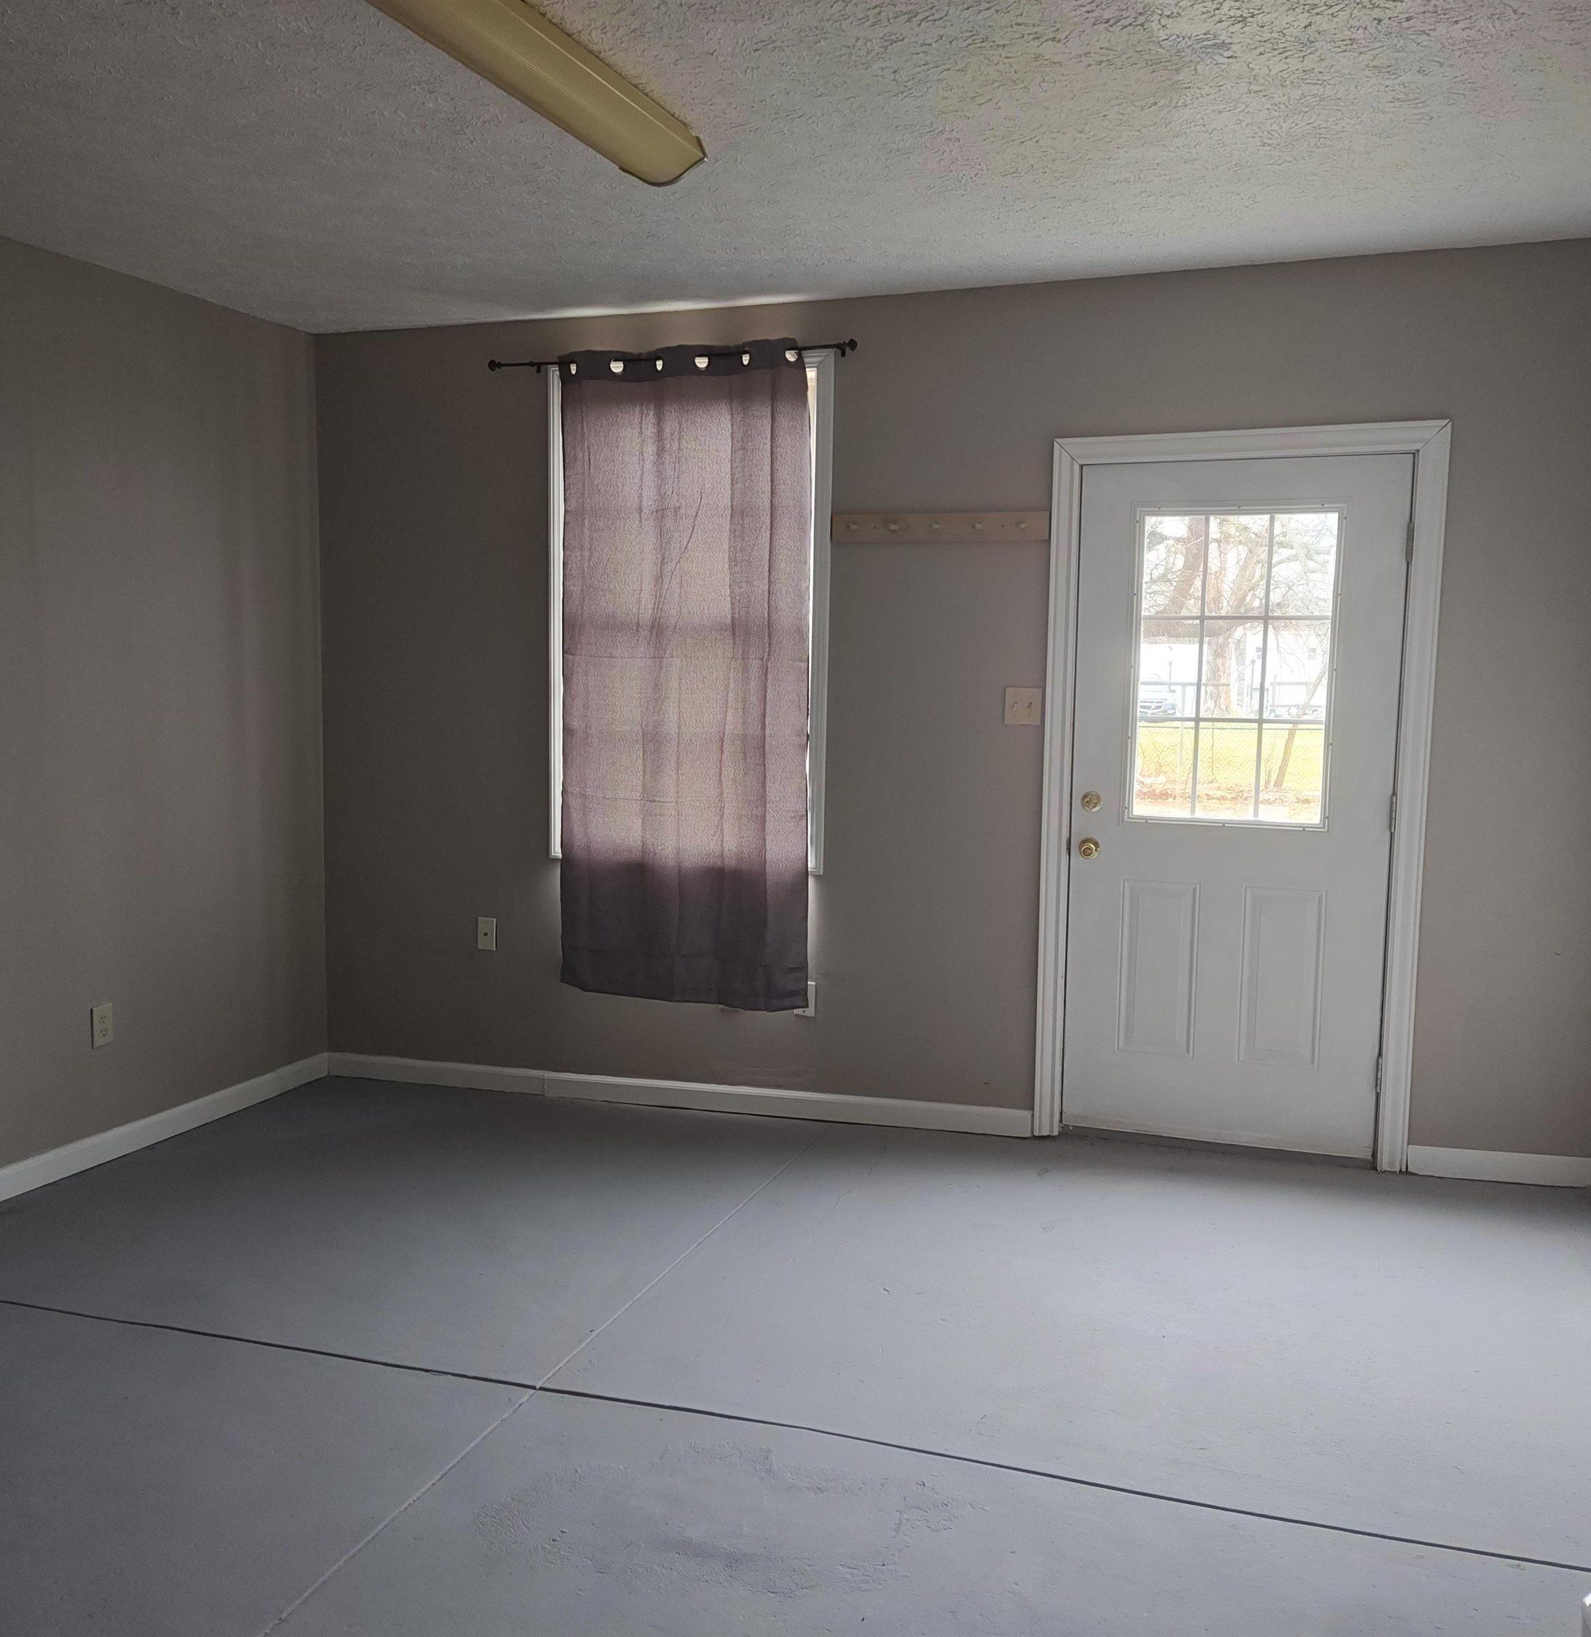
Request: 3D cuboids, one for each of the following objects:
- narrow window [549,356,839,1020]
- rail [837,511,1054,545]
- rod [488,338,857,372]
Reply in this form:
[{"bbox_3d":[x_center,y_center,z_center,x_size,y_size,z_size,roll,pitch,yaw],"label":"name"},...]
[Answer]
[{"bbox_3d":[-0.373,-0.451,4.751,0.875,2.117,0.085,3,6,19],"label":"narrow window"},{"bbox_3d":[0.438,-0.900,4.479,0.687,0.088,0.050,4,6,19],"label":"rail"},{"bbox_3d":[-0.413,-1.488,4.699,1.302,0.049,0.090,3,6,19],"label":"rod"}]

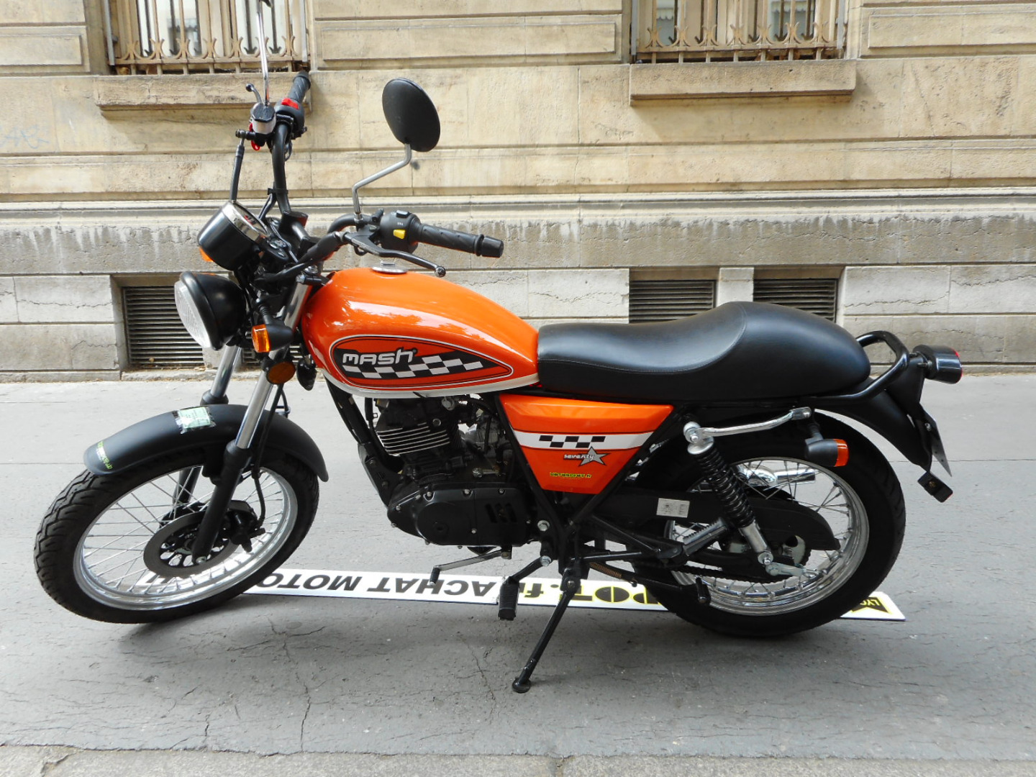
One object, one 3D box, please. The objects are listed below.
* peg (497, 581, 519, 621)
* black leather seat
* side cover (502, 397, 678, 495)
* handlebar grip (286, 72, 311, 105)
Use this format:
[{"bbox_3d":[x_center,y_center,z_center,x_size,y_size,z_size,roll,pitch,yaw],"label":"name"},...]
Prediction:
[{"bbox_3d":[-0.016,0.421,1.498,0.037,0.036,0.092,0,27,6],"label":"peg"},{"bbox_3d":[0.367,-0.094,1.463,0.650,0.165,0.250,0,27,5],"label":"black leather seat"},{"bbox_3d":[0.134,0.108,1.472,0.330,0.225,0.055,0,27,6],"label":"side cover"},{"bbox_3d":[-0.473,-0.643,1.615,0.038,0.038,0.138,-1,49,0],"label":"handlebar grip"}]

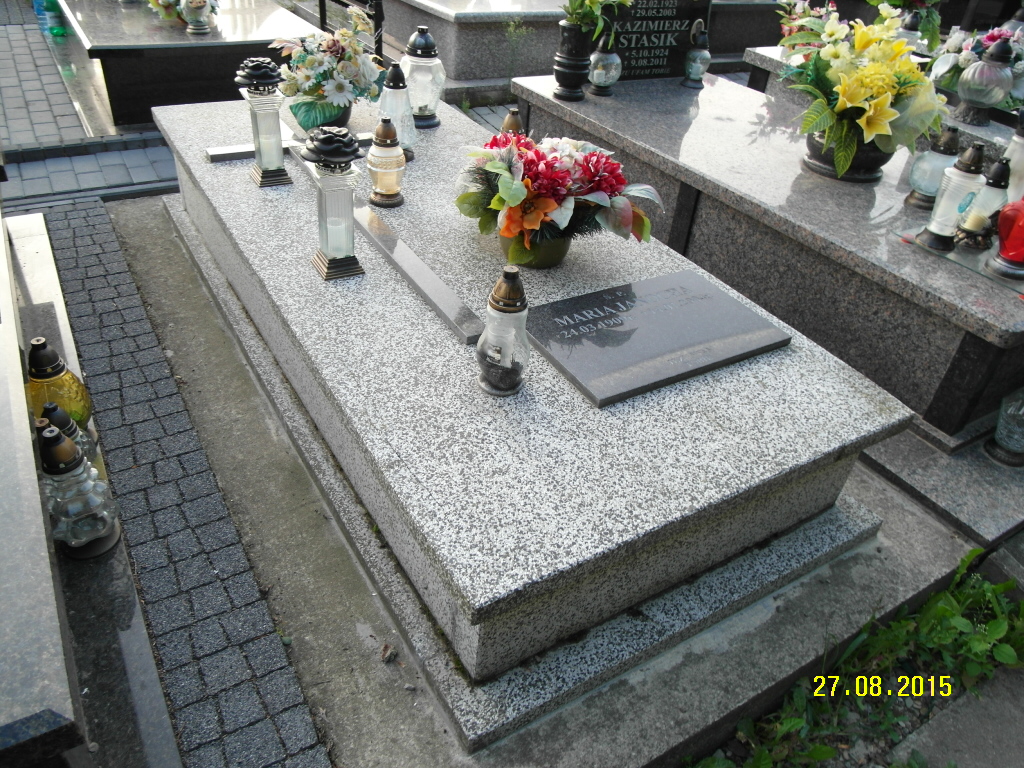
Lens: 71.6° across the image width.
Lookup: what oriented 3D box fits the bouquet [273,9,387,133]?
[{"bbox_3d":[-0.625,-1.052,2.390,0.368,0.367,0.330,-15,43,-29],"label":"bouquet"}]

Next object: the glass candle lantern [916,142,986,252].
[{"bbox_3d":[1.203,-0.510,1.914,0.116,0.270,0.116,-15,40,-29],"label":"glass candle lantern"}]

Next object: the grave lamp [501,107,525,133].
[{"bbox_3d":[-0.003,-0.728,2.197,0.108,0.241,0.108,-15,43,-29],"label":"grave lamp"}]

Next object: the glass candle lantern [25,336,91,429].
[{"bbox_3d":[-0.974,0.008,1.514,0.127,0.238,0.127,-15,41,-29],"label":"glass candle lantern"}]

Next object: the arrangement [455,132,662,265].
[{"bbox_3d":[0.105,-0.430,1.660,0.470,0.280,0.380,-4,35,-15],"label":"arrangement"}]

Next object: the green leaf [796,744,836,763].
[{"bbox_3d":[0.531,0.644,1.239,0.057,0.009,0.029,5,35,-4],"label":"green leaf"}]

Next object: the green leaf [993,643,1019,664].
[{"bbox_3d":[0.890,0.486,1.280,0.036,0.014,0.044,-22,43,-35],"label":"green leaf"}]

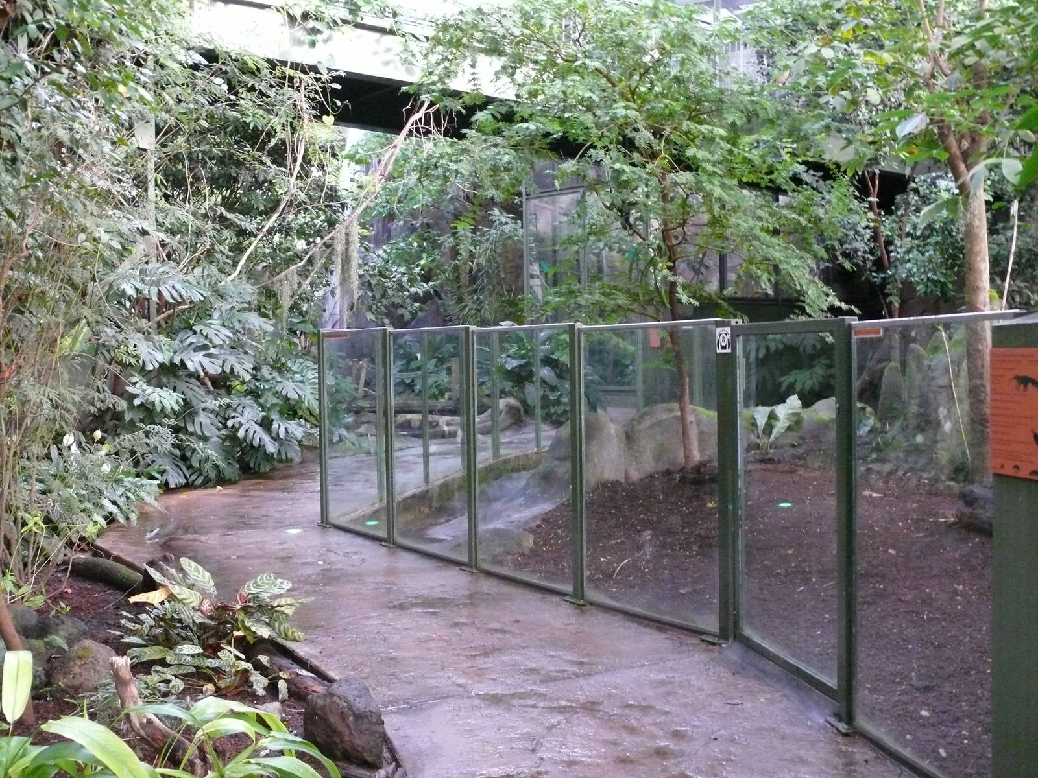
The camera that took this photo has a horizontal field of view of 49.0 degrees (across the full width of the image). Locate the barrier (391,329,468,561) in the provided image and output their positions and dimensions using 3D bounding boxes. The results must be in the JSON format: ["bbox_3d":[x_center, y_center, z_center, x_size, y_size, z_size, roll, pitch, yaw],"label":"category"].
[{"bbox_3d":[-0.559,0.325,7.034,0.040,1.392,0.912,-2,2,-34],"label":"barrier"}]

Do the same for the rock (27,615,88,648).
[{"bbox_3d":[-2.104,1.119,5.200,0.265,0.165,0.220,-1,2,-9],"label":"rock"}]

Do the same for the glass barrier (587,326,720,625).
[{"bbox_3d":[0.604,0.387,5.418,0.040,1.383,0.878,-2,3,-39],"label":"glass barrier"}]

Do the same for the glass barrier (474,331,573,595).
[{"bbox_3d":[0.012,0.355,6.200,0.040,1.384,0.898,-2,2,-35],"label":"glass barrier"}]

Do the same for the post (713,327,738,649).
[{"bbox_3d":[0.919,0.414,5.053,0.070,1.420,0.085,-2,3,-39],"label":"post"}]

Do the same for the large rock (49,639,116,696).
[{"bbox_3d":[-1.766,1.129,4.620,0.255,0.200,0.230,-1,2,-9],"label":"large rock"}]

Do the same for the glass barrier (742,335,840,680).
[{"bbox_3d":[1.031,0.412,4.436,0.040,1.262,0.877,-1,2,-11],"label":"glass barrier"}]

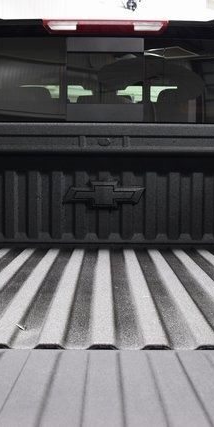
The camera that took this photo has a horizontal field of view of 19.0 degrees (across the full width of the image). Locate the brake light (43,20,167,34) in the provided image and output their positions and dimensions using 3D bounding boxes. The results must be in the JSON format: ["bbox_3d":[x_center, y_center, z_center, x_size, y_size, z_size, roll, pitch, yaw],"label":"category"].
[{"bbox_3d":[-0.007,-0.888,3.055,0.590,0.065,0.070,0,4,0],"label":"brake light"}]

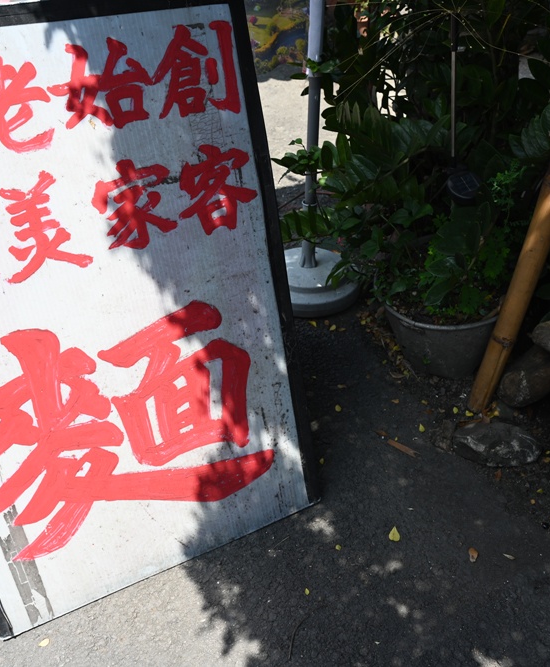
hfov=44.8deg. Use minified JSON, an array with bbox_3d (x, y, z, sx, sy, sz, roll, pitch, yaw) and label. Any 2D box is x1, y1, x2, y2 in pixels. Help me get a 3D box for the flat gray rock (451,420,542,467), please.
[{"bbox_3d":[0.497,0.249,1.503,0.197,0.075,0.120,1,35,2],"label":"flat gray rock"}]

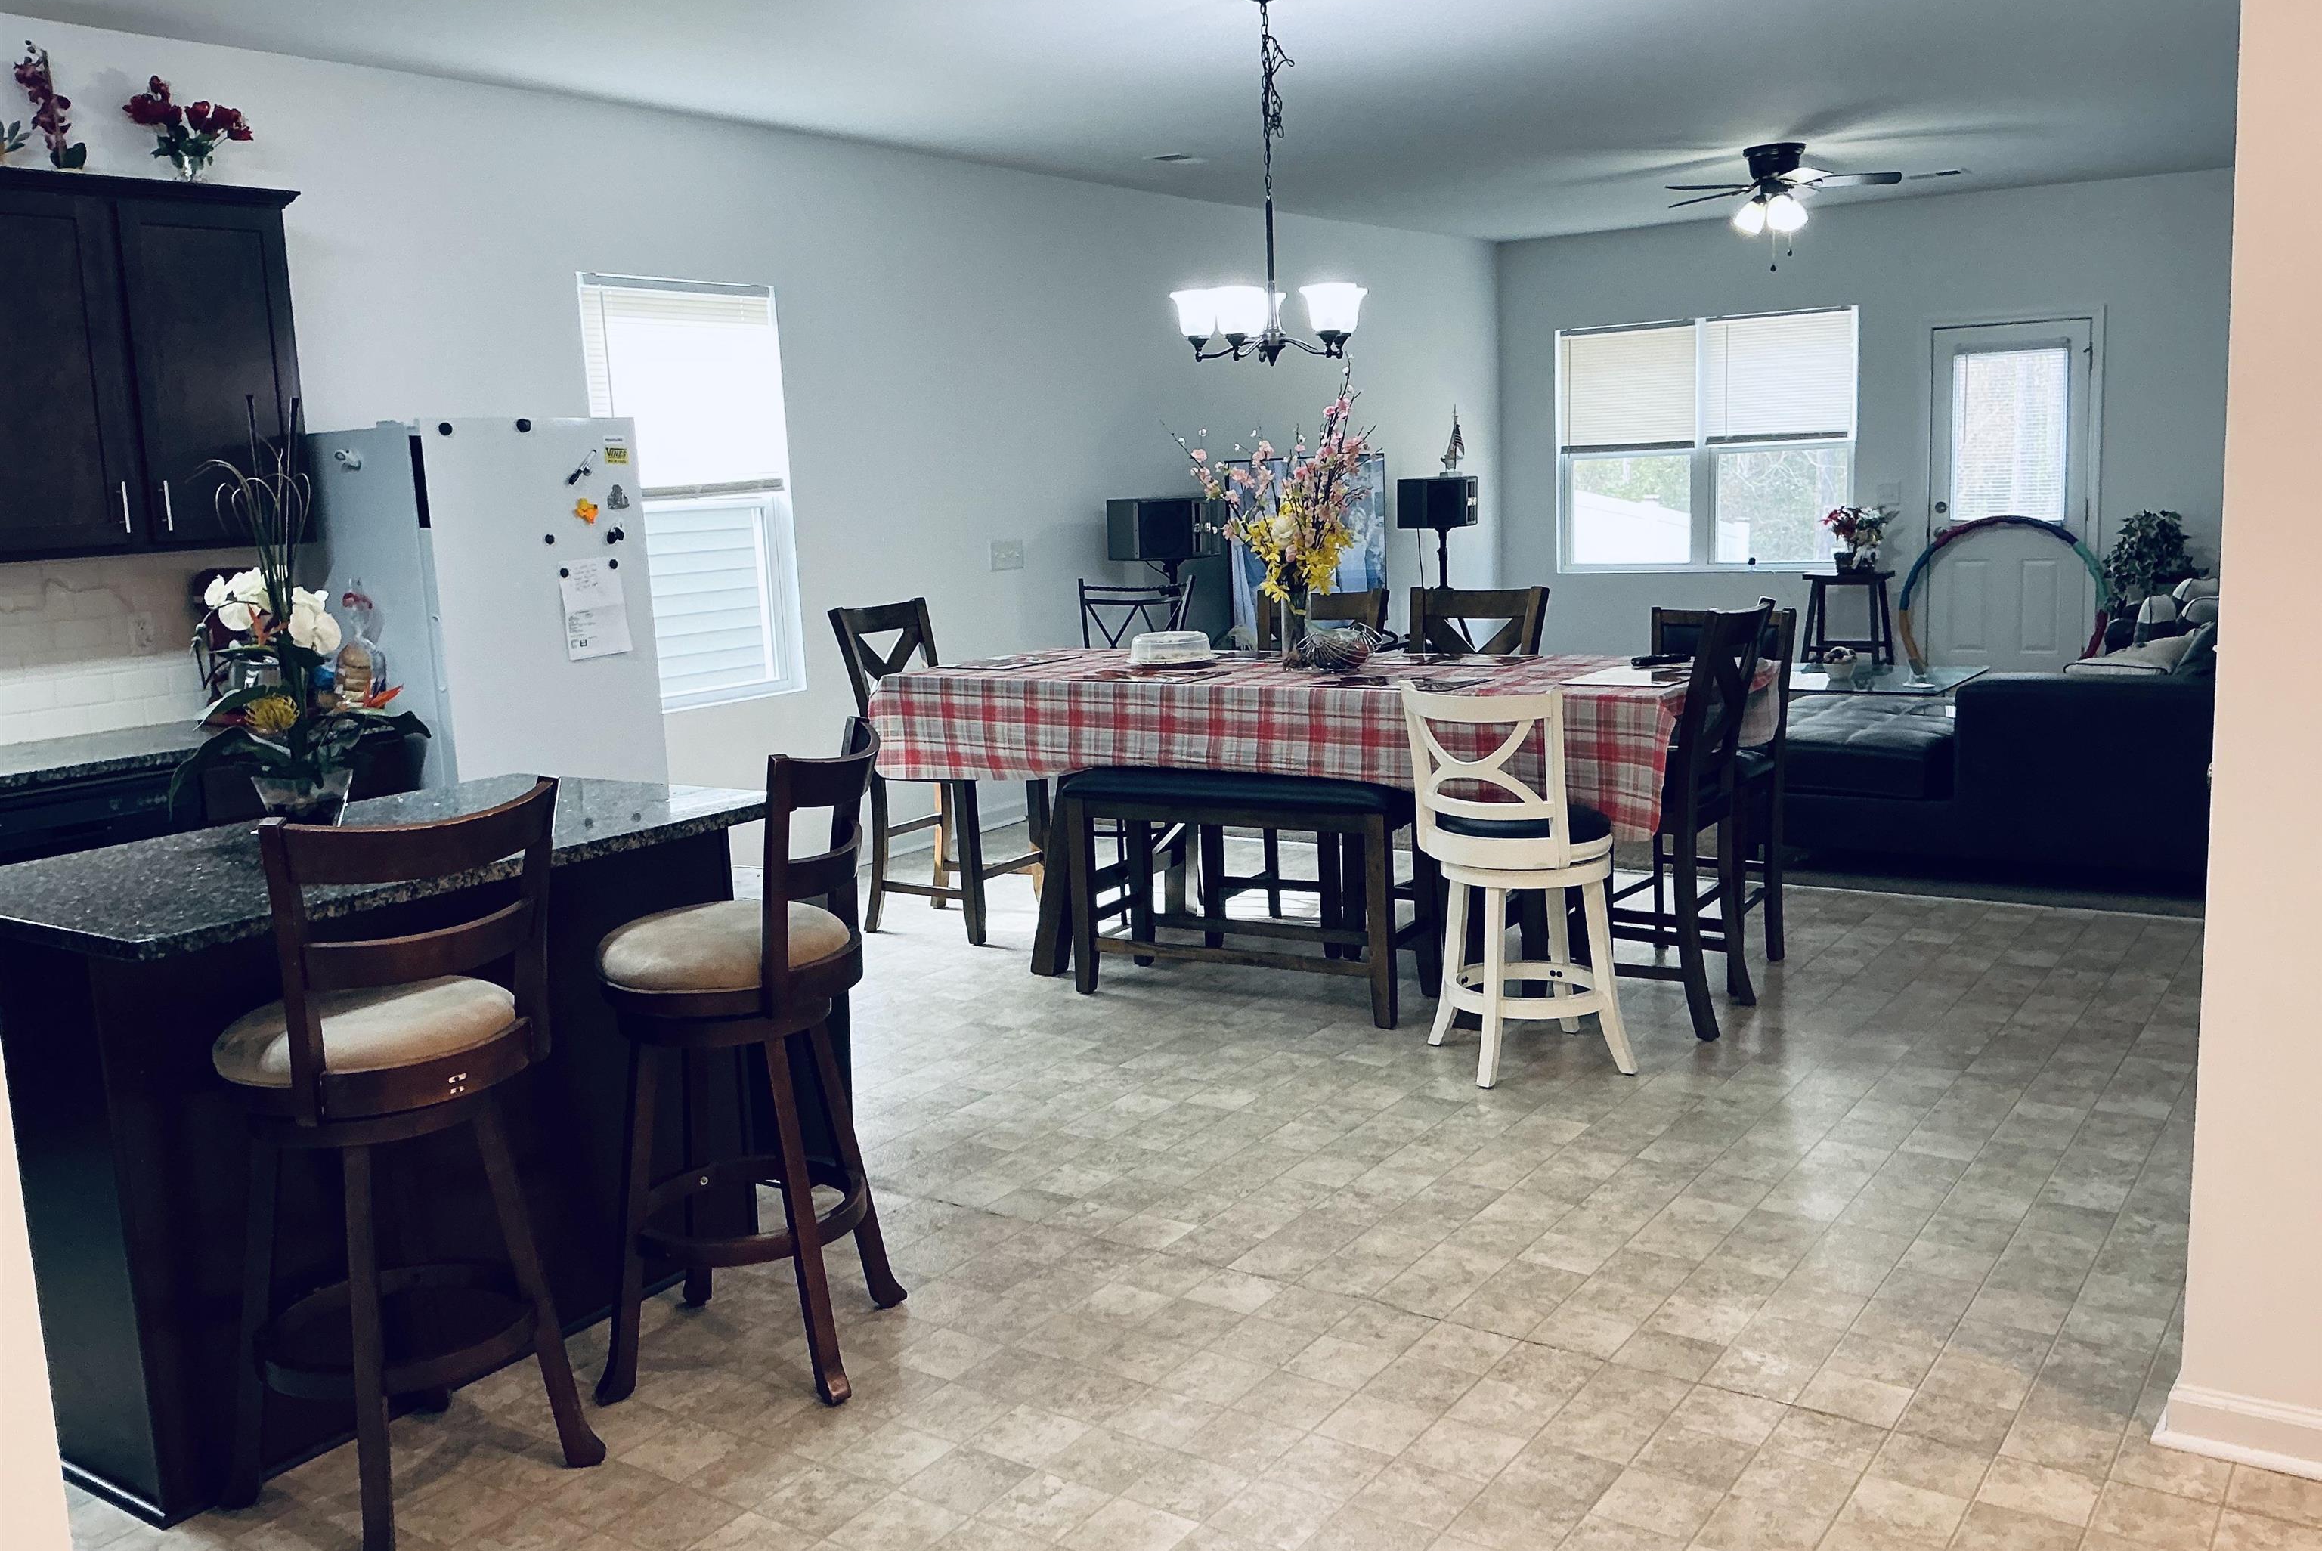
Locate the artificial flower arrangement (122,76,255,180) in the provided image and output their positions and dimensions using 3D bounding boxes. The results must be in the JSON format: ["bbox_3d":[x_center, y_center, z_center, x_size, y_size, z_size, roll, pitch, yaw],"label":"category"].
[{"bbox_3d":[-2.552,-1.701,4.934,0.250,0.255,0.310,4,11,35],"label":"artificial flower arrangement"}]

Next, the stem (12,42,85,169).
[{"bbox_3d":[-2.765,-1.654,4.698,0.150,0.340,0.160,4,12,36],"label":"stem"}]

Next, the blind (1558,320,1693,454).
[{"bbox_3d":[2.784,-2.318,11.223,0.830,0.731,0.050,4,11,35],"label":"blind"}]

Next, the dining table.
[{"bbox_3d":[0.402,0.127,5.489,2.430,0.890,0.950,4,11,37],"label":"dining table"}]

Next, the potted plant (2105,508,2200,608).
[{"bbox_3d":[5.001,-1.092,9.489,0.430,0.500,0.420,4,12,36],"label":"potted plant"}]

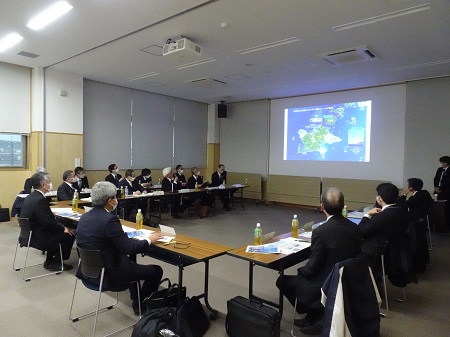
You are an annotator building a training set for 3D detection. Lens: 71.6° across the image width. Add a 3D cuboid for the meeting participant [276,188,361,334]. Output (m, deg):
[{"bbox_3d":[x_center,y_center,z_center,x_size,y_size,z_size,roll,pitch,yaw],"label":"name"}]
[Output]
[{"bbox_3d":[0.906,0.814,2.863,0.550,1.280,0.780,0,2,-30],"label":"meeting participant"}]

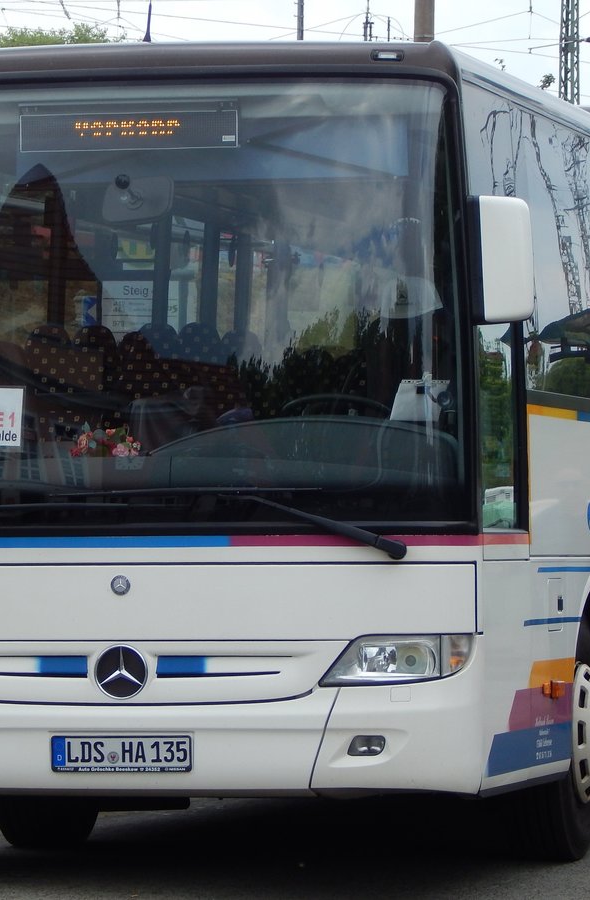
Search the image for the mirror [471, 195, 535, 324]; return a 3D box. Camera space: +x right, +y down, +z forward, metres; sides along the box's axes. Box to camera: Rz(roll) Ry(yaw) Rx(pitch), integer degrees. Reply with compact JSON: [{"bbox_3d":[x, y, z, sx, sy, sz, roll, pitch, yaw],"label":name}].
[{"bbox_3d":[0.755,-0.689,17.732,0.235,0.465,0.160,0,-1,2],"label":"mirror"}]

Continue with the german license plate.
[{"bbox_3d":[-0.632,1.110,17.815,0.527,0.132,0.020,-1,-1,14],"label":"german license plate"}]

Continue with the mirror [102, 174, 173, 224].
[{"bbox_3d":[-0.582,-0.925,18.046,0.275,0.175,0.080,-1,-8,27],"label":"mirror"}]

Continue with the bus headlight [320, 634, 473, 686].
[{"bbox_3d":[0.363,0.765,17.729,0.510,0.195,0.210,-1,-1,9],"label":"bus headlight"}]

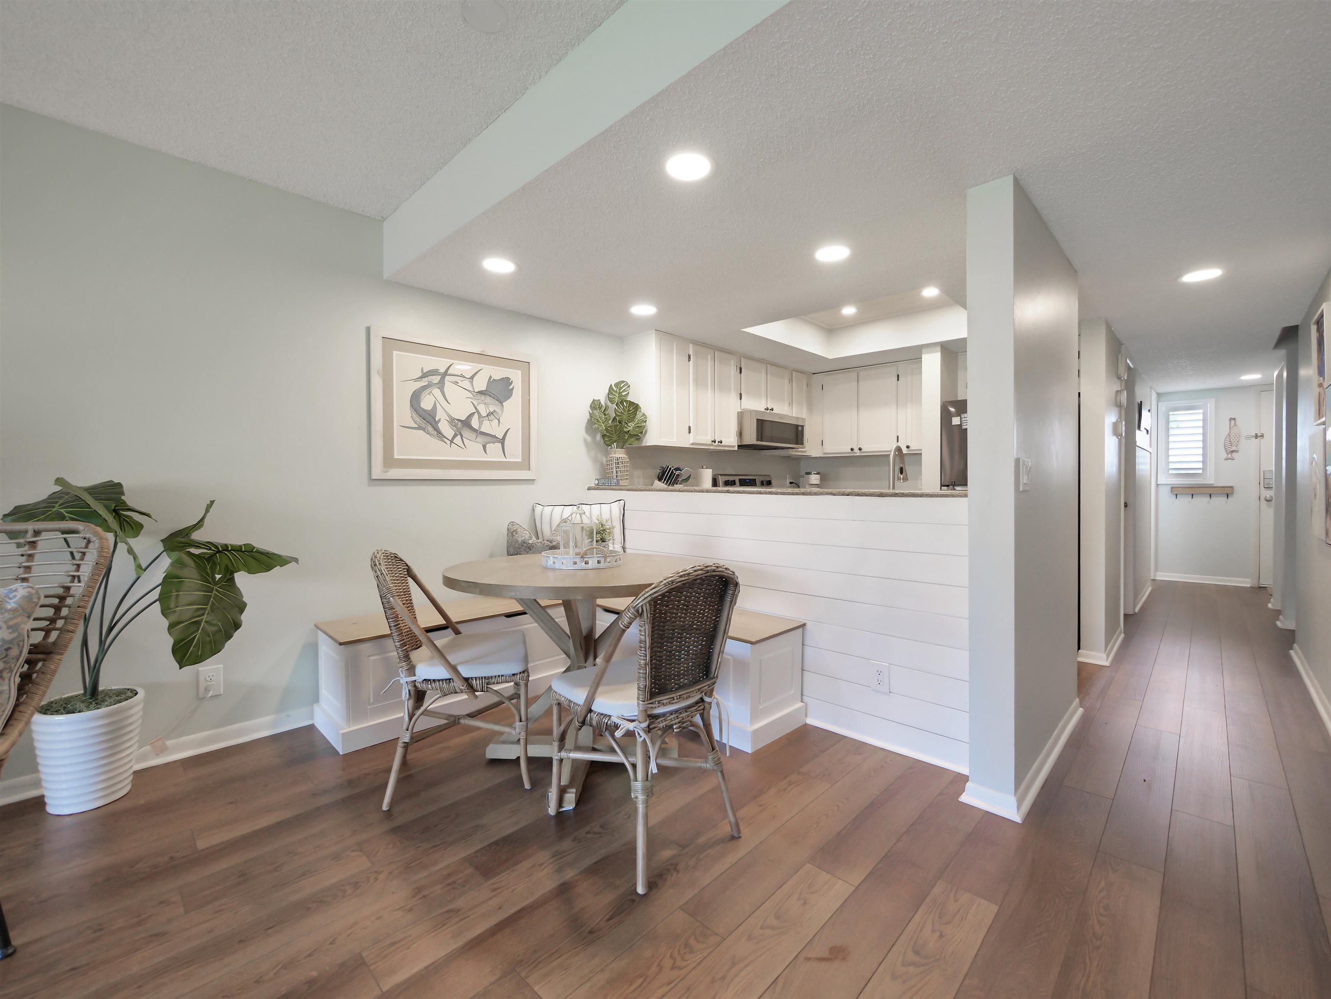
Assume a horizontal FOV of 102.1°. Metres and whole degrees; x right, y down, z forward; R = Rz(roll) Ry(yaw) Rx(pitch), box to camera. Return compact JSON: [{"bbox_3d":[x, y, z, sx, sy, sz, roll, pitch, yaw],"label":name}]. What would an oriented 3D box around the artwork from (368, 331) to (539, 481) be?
[{"bbox_3d":[-1.136,-0.492,3.005,0.927,0.760,0.030,-2,2,-45],"label":"artwork"}]

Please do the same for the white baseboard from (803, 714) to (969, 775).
[{"bbox_3d":[0.877,1.000,2.213,0.022,0.034,0.670,-2,2,-45],"label":"white baseboard"}]

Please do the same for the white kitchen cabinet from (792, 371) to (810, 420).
[{"bbox_3d":[1.134,-0.791,5.033,0.330,0.750,0.330,-2,2,-45],"label":"white kitchen cabinet"}]

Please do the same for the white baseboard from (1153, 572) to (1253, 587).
[{"bbox_3d":[5.587,0.830,5.606,0.022,0.080,0.700,-2,2,-45],"label":"white baseboard"}]

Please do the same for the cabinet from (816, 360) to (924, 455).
[{"bbox_3d":[1.888,-0.781,4.753,0.340,0.770,1.130,-2,2,-45],"label":"cabinet"}]

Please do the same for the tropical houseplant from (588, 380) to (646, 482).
[{"bbox_3d":[-0.298,-0.411,3.536,0.370,0.690,0.360,-2,2,-45],"label":"tropical houseplant"}]

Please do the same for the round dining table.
[{"bbox_3d":[-0.342,0.653,2.167,0.990,0.768,0.990,-1,1,0],"label":"round dining table"}]

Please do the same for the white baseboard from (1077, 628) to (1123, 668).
[{"bbox_3d":[2.836,0.912,3.485,0.900,0.092,0.150,-2,2,-45],"label":"white baseboard"}]

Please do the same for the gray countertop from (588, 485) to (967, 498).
[{"bbox_3d":[0.396,-0.041,2.889,0.380,0.032,2.320,-2,2,-45],"label":"gray countertop"}]

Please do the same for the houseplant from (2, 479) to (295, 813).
[{"bbox_3d":[-1.802,0.497,1.991,0.820,1.130,0.580,-2,2,-45],"label":"houseplant"}]

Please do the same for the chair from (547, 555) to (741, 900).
[{"bbox_3d":[-0.076,0.608,1.718,0.470,0.870,0.540,-2,2,-39],"label":"chair"}]

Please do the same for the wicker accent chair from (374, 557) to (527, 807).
[{"bbox_3d":[-0.781,0.611,2.053,0.540,0.870,0.470,-1,1,-16],"label":"wicker accent chair"}]

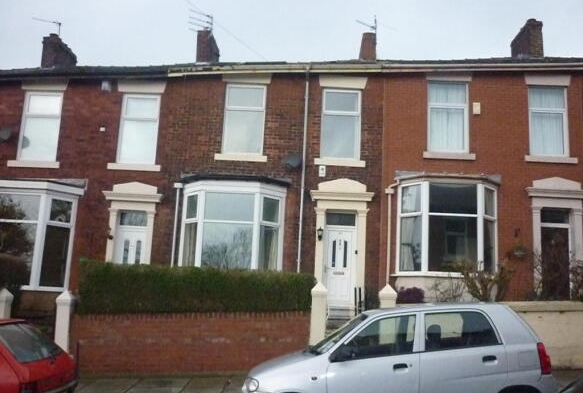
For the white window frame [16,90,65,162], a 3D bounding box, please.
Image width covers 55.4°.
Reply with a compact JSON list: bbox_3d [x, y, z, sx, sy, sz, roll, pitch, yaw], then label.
[{"bbox_3d":[-6.595,-1.825,14.682,1.021,1.896,0.100,3,-9,1],"label":"white window frame"}]

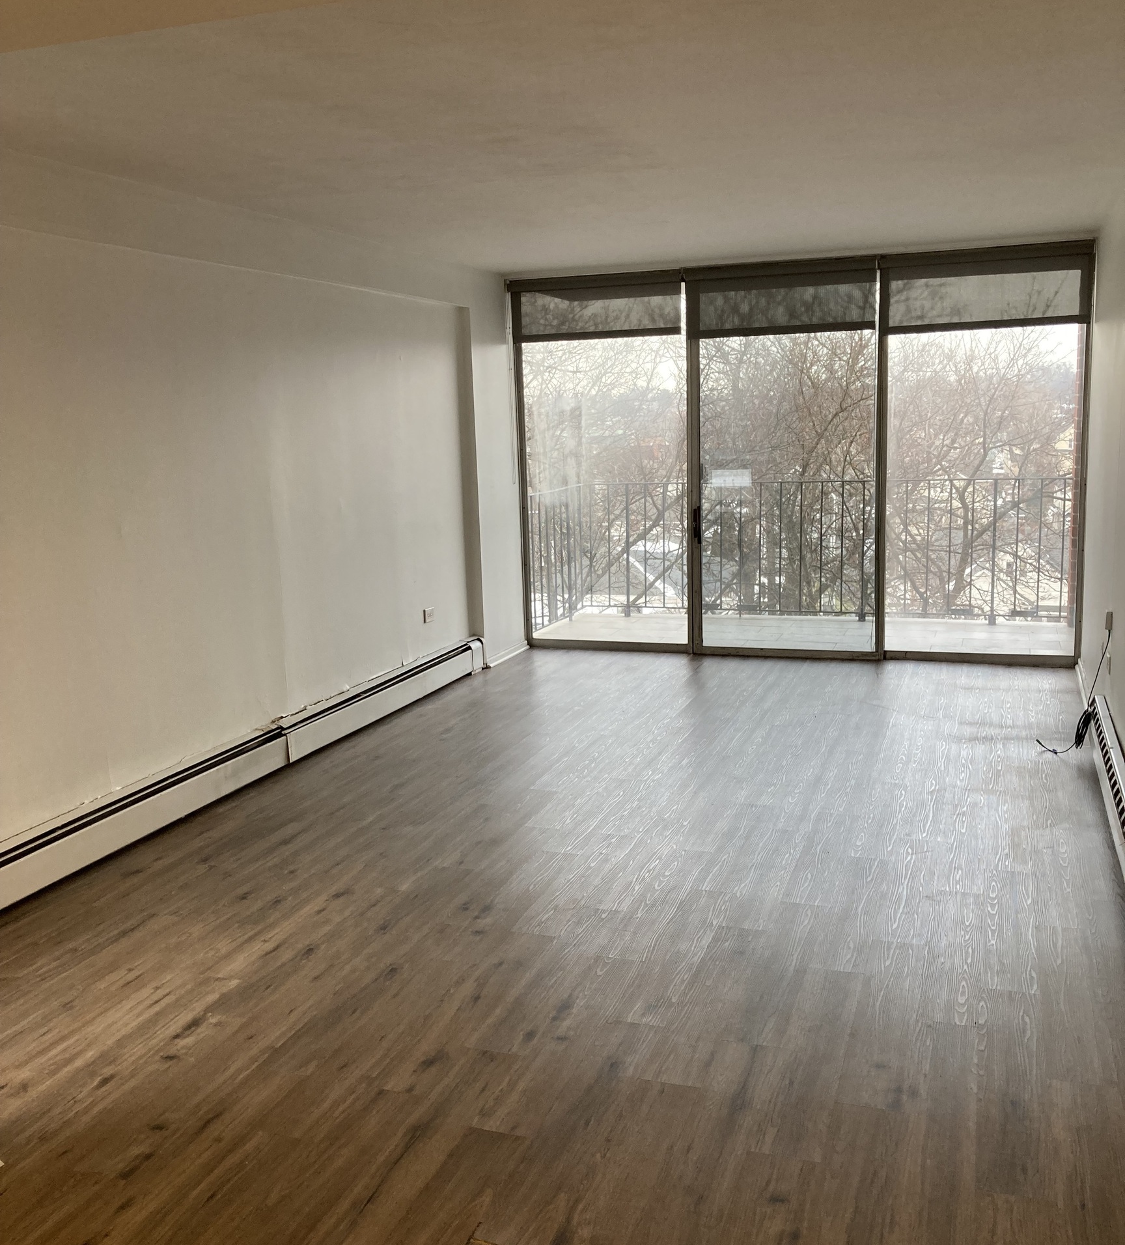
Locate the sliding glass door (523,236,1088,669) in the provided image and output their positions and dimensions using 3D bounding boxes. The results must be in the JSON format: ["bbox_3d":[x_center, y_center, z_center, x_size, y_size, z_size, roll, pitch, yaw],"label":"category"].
[{"bbox_3d":[1.373,-0.989,7.616,3.517,2.440,0.120,2,10,19],"label":"sliding glass door"}]

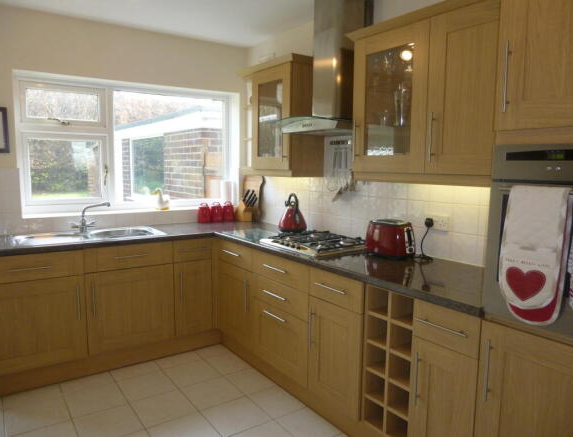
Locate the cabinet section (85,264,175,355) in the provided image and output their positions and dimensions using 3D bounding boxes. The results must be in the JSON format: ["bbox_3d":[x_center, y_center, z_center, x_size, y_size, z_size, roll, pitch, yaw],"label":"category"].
[{"bbox_3d":[-1.218,0.590,3.132,0.595,0.560,0.550,-4,8,-35],"label":"cabinet section"}]

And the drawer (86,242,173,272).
[{"bbox_3d":[-1.186,0.236,3.048,0.591,0.163,0.480,-4,8,-36],"label":"drawer"}]

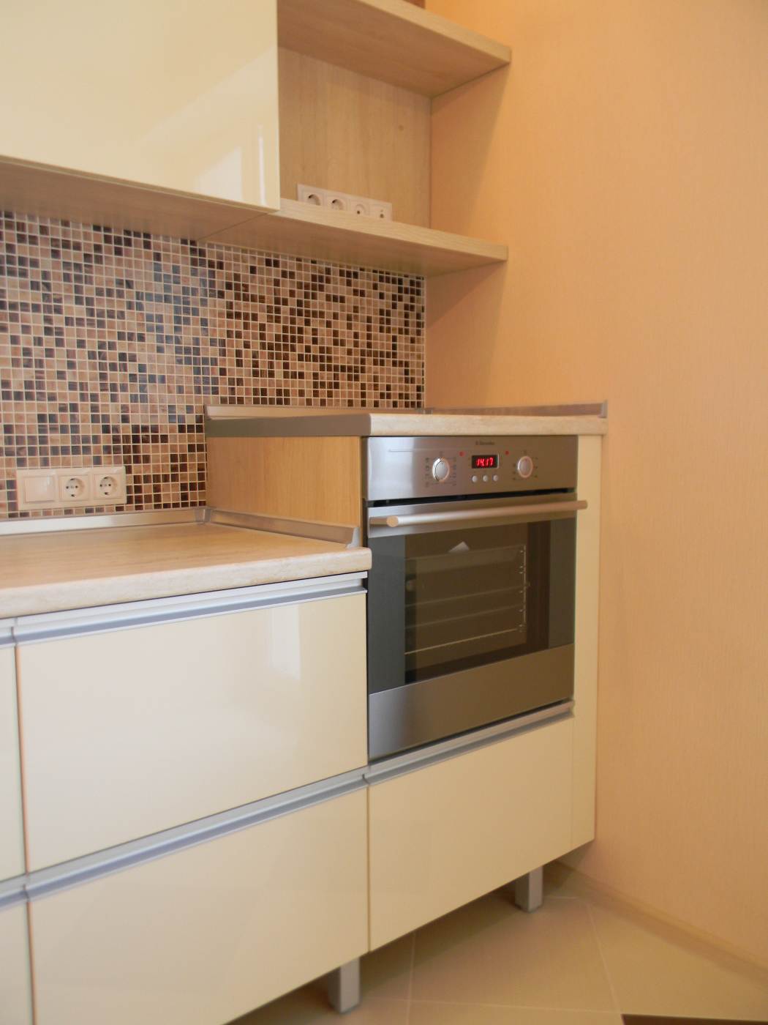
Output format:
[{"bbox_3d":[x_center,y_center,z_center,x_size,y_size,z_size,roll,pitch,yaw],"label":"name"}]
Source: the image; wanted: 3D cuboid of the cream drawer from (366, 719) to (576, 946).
[{"bbox_3d":[0.201,0.648,1.746,0.597,0.324,0.019,-4,6,-39],"label":"cream drawer"}]

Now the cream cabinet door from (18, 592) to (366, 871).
[{"bbox_3d":[-0.269,0.325,1.336,0.600,0.321,0.019,-4,6,-39],"label":"cream cabinet door"}]

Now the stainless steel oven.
[{"bbox_3d":[0.050,0.129,1.883,0.596,0.595,0.570,-4,6,-39],"label":"stainless steel oven"}]

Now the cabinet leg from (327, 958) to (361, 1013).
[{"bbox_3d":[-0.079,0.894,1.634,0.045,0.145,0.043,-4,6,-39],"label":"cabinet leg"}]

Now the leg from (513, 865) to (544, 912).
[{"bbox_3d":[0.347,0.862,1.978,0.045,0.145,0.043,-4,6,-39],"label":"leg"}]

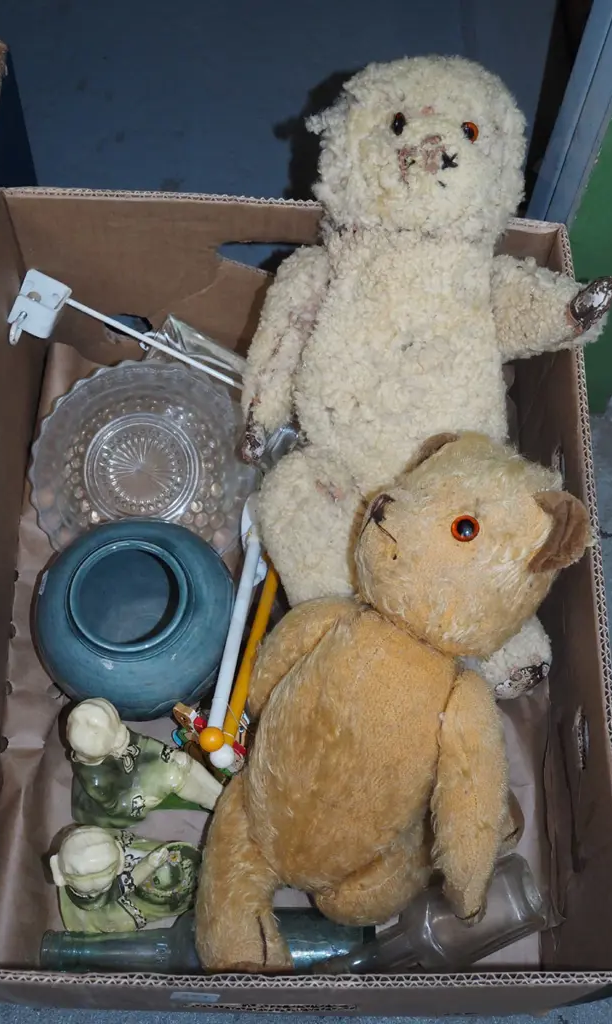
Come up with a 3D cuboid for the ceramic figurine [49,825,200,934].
[{"bbox_3d":[-0.121,0.248,0.846,0.100,0.108,0.065,-5,67,-5],"label":"ceramic figurine"}]

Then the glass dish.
[{"bbox_3d":[-0.127,-0.033,0.965,0.175,0.058,0.175,0,93,-7],"label":"glass dish"}]

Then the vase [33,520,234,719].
[{"bbox_3d":[-0.128,0.079,0.919,0.146,0.108,0.146,1,67,-2],"label":"vase"}]

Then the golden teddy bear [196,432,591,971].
[{"bbox_3d":[0.064,0.137,0.833,0.210,0.150,0.375,16,89,6],"label":"golden teddy bear"}]

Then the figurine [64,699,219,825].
[{"bbox_3d":[-0.119,0.190,0.871,0.109,0.108,0.074,29,69,9],"label":"figurine"}]

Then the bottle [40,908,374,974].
[{"bbox_3d":[-0.067,0.300,0.854,0.230,0.058,0.058,1,67,-2],"label":"bottle"}]

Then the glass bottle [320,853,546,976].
[{"bbox_3d":[0.083,0.286,0.853,0.165,0.054,0.056,-12,68,-18],"label":"glass bottle"}]

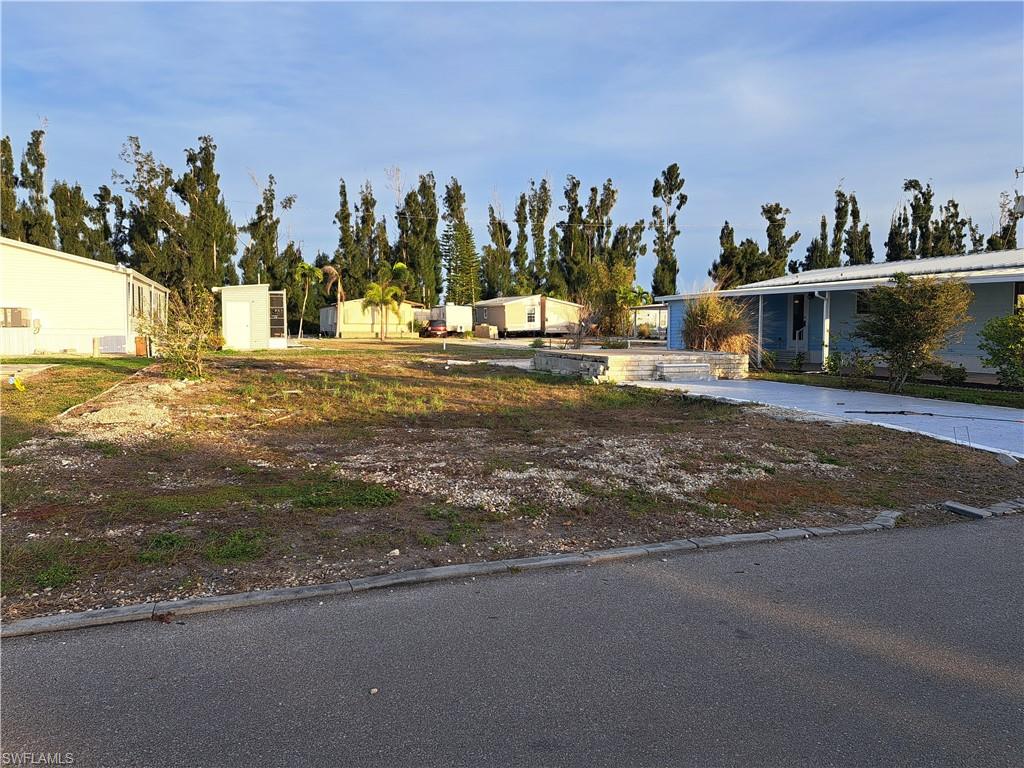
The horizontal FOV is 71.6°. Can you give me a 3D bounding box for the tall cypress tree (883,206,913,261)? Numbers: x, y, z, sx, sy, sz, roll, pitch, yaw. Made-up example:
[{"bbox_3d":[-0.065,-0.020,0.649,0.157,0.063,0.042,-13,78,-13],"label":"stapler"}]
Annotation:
[{"bbox_3d":[58.690,-17.394,108.675,4.594,19.213,4.594,3,5,28],"label":"tall cypress tree"}]

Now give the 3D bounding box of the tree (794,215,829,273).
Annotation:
[{"bbox_3d":[38.193,-14.054,91.158,4.185,15.172,4.185,0,5,0],"label":"tree"}]

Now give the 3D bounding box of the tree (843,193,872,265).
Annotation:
[{"bbox_3d":[44.427,-15.600,92.035,3.733,18.110,3.733,0,5,0],"label":"tree"}]

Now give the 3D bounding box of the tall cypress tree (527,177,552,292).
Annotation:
[{"bbox_3d":[3.199,-15.600,87.250,3.156,18.914,3.156,0,5,2],"label":"tall cypress tree"}]

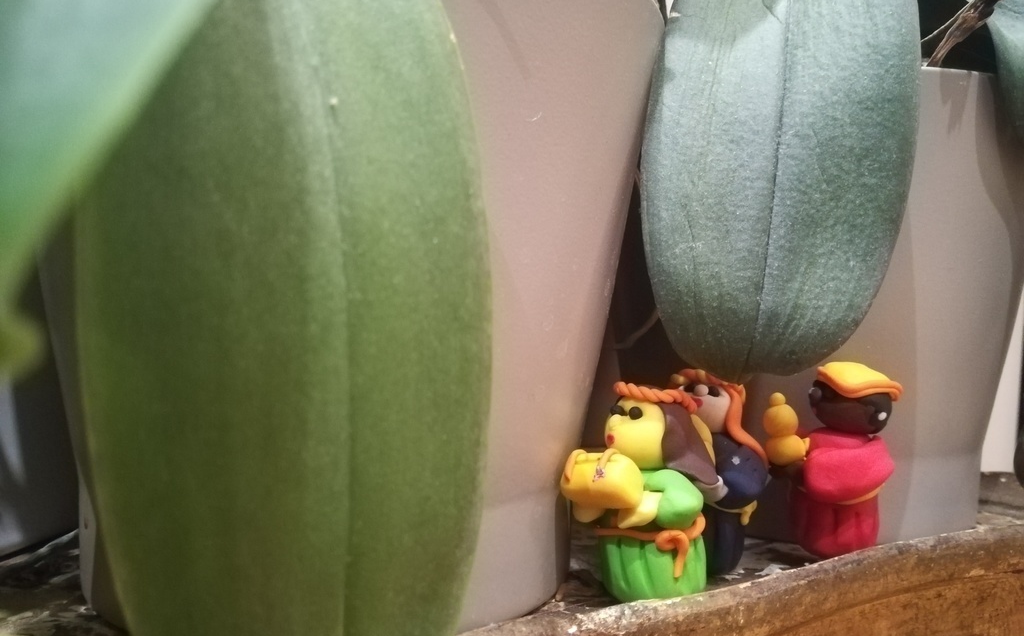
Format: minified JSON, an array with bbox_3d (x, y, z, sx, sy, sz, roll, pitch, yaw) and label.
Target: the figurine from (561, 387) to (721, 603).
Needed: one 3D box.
[{"bbox_3d":[0.029,0.036,0.168,0.029,0.046,0.028,1,1,-30],"label":"figurine"}]

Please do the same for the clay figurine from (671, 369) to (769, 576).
[{"bbox_3d":[0.047,0.036,0.184,0.030,0.047,0.027,2,1,26],"label":"clay figurine"}]

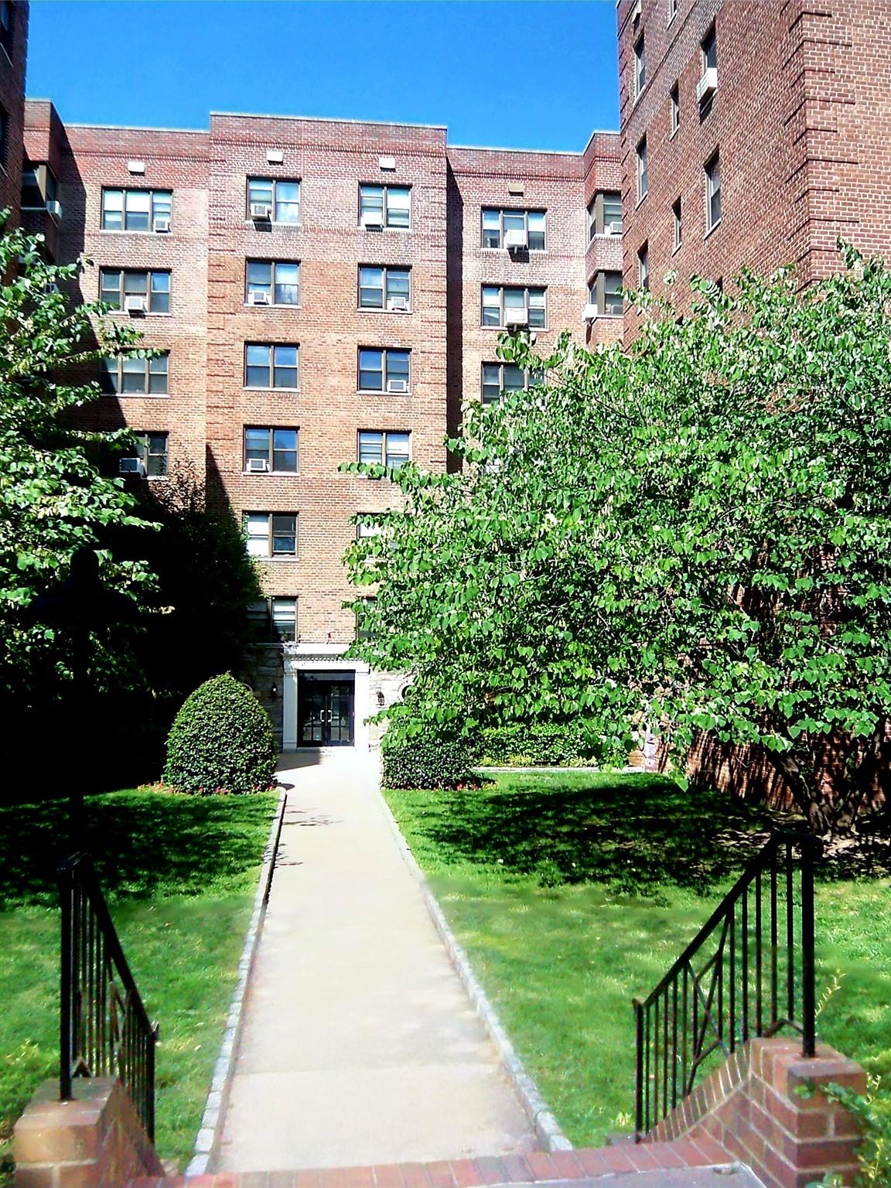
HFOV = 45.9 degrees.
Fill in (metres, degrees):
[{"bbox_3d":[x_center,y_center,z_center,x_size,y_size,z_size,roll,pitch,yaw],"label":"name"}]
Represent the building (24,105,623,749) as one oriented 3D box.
[{"bbox_3d":[-4.130,-4.798,37.867,19.300,20.100,10.000,1,-4,-6],"label":"building"}]

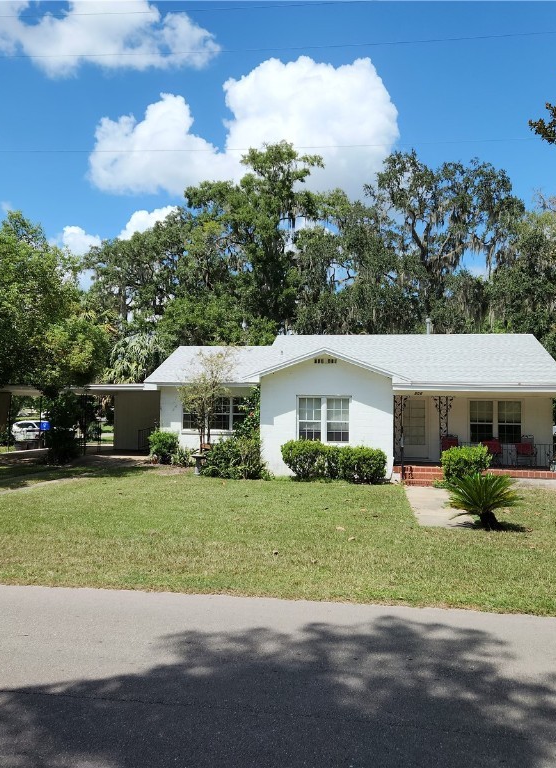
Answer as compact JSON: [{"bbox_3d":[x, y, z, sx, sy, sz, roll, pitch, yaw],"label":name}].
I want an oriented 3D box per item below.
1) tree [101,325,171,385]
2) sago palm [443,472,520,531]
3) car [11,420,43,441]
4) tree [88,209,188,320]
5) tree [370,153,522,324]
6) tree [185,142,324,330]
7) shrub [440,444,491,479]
[{"bbox_3d":[-6.438,0.143,31.058,4.200,5.700,4.000,0,-3,7],"label":"tree"},{"bbox_3d":[3.524,1.951,11.636,1.300,0.980,1.250,0,-3,7],"label":"sago palm"},{"bbox_3d":[-15.783,3.219,44.942,4.600,1.650,1.850,2,-3,-32],"label":"car"},{"bbox_3d":[-9.045,-3.818,44.269,7.300,14.800,7.300,0,-3,7],"label":"tree"},{"bbox_3d":[10.083,-5.171,41.331,9.500,17.900,9.200,0,-3,7],"label":"tree"},{"bbox_3d":[-1.364,-5.501,41.343,8.700,18.200,8.700,0,-3,7],"label":"tree"},{"bbox_3d":[5.172,2.187,18.641,1.420,1.120,1.300,0,-3,7],"label":"shrub"}]

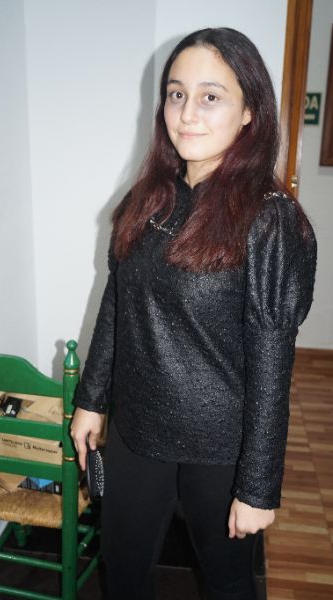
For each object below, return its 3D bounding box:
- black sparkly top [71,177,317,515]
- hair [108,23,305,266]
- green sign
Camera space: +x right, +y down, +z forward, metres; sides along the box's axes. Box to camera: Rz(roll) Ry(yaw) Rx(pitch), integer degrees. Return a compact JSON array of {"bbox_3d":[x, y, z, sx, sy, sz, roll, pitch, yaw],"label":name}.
[{"bbox_3d":[0.046,0.055,1.096,0.480,0.600,0.270,12,18,35],"label":"black sparkly top"},{"bbox_3d":[0.090,-0.279,1.020,0.330,0.425,0.260,10,17,30],"label":"hair"},{"bbox_3d":[0.902,-1.316,3.784,0.300,0.200,0.010,3,15,7],"label":"green sign"}]

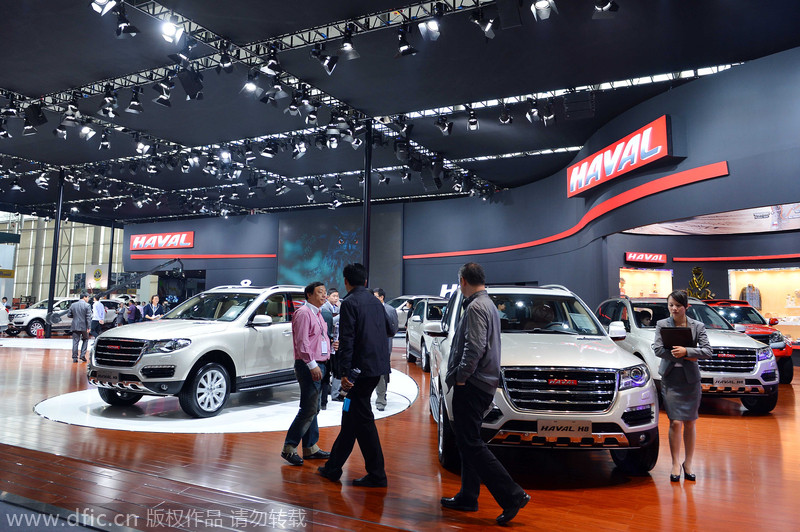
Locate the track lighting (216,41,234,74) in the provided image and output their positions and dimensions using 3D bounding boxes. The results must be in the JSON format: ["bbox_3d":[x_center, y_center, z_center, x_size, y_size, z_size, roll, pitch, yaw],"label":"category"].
[{"bbox_3d":[-4.270,-5.106,13.041,0.430,0.700,0.450,0,-5,6],"label":"track lighting"}]

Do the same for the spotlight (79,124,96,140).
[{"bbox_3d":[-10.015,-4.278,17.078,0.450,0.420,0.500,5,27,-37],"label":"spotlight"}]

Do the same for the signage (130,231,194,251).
[{"bbox_3d":[-17.052,-1.758,38.295,6.130,1.110,0.200,-2,-6,24],"label":"signage"}]

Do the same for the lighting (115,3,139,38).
[{"bbox_3d":[-5.417,-4.843,10.555,0.440,0.500,0.520,5,-51,-42],"label":"lighting"}]

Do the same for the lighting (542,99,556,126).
[{"bbox_3d":[4.451,-4.572,15.880,0.400,0.700,0.450,-1,-5,17],"label":"lighting"}]

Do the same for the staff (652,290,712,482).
[{"bbox_3d":[2.515,1.046,4.783,0.520,1.660,0.380,0,-4,14],"label":"staff"}]

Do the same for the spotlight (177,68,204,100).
[{"bbox_3d":[-5.332,-4.619,13.562,0.600,0.650,0.500,4,31,-35],"label":"spotlight"}]

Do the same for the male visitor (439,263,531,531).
[{"bbox_3d":[0.617,0.891,3.869,0.640,1.770,0.500,-1,-5,25],"label":"male visitor"}]

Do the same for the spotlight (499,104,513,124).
[{"bbox_3d":[3.057,-4.390,15.441,0.400,0.450,0.500,1,-46,0],"label":"spotlight"}]

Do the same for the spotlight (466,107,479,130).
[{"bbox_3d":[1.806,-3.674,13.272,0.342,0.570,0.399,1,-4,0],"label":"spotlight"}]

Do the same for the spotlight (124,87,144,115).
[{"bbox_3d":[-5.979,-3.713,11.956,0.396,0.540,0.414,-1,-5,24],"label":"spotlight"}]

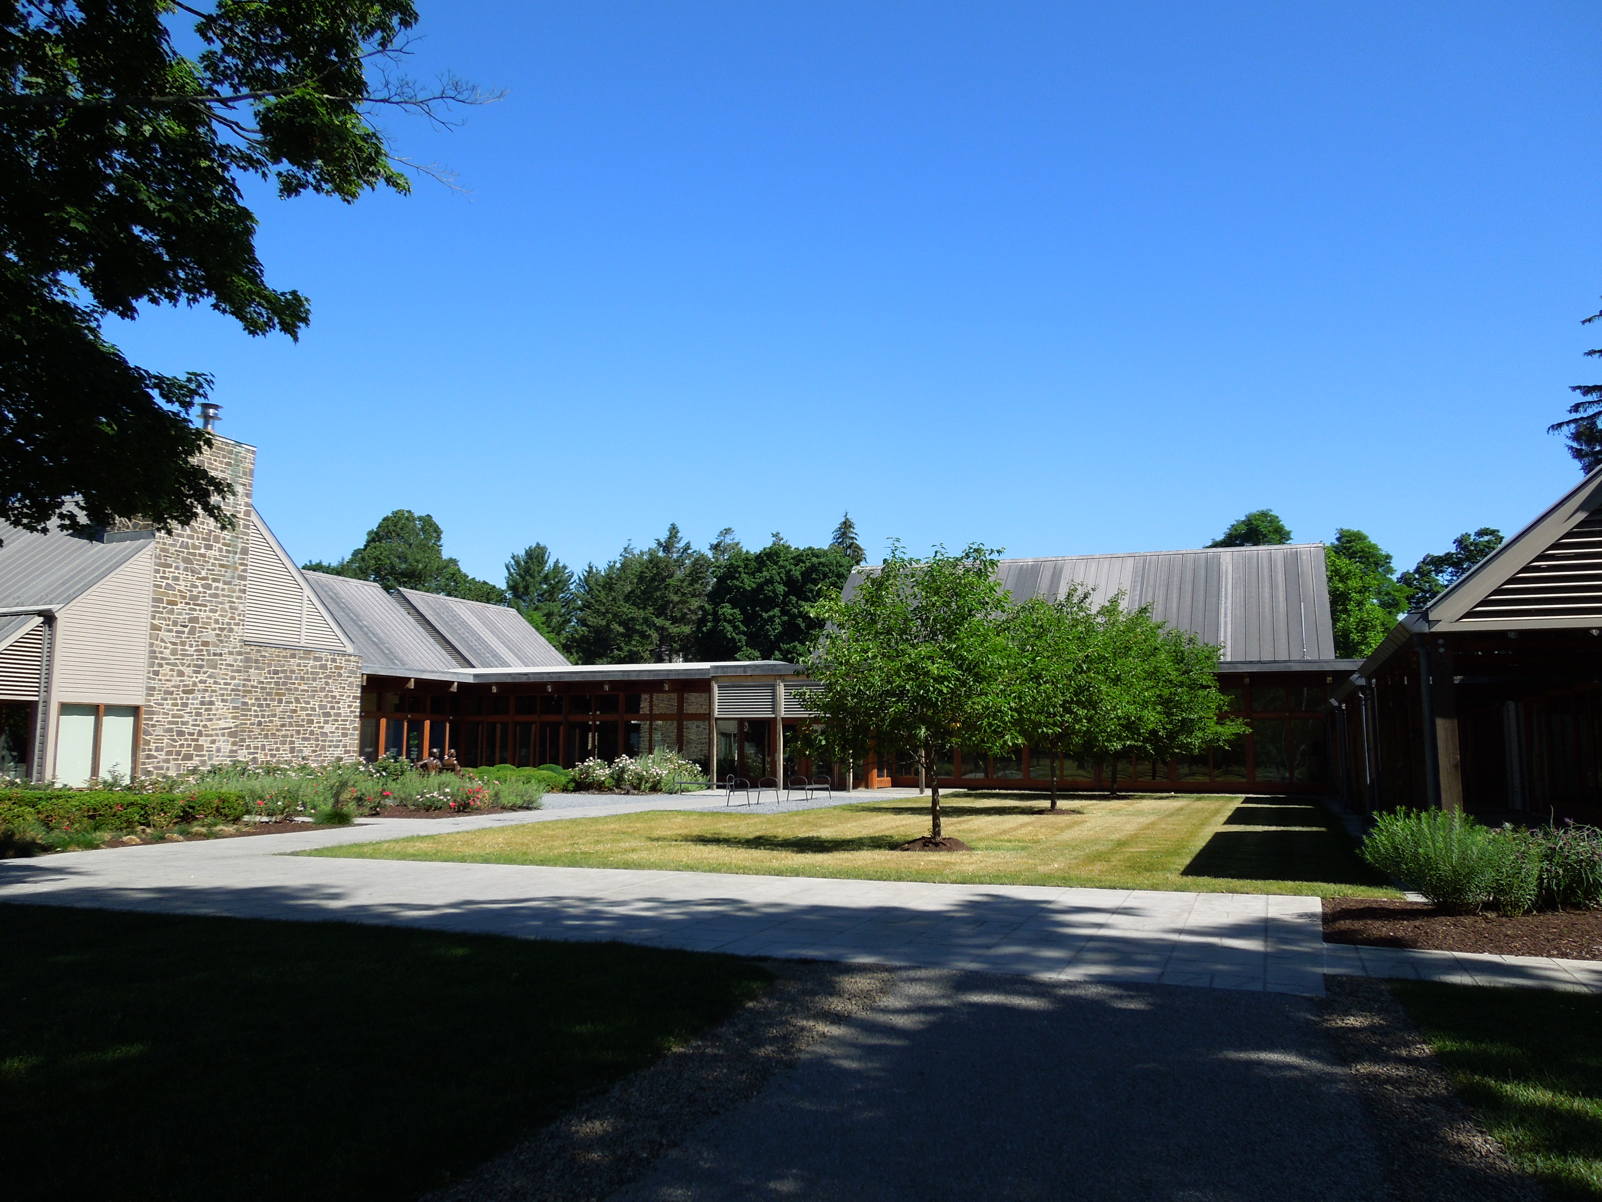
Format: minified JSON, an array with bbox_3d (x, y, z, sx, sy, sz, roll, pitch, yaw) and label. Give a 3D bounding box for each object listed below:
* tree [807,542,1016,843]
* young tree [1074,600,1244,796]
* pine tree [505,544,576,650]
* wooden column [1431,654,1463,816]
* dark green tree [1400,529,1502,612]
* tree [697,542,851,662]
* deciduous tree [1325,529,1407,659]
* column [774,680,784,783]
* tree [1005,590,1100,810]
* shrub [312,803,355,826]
[{"bbox_3d":[1.880,1.553,19.933,3.676,5.173,3.676,0,-7,5],"label":"tree"},{"bbox_3d":[12.362,3.377,40.582,6.049,6.937,5.800,-2,-8,17],"label":"young tree"},{"bbox_3d":[-18.814,4.028,84.863,5.674,16.652,5.674,2,-8,-12],"label":"pine tree"},{"bbox_3d":[8.151,1.956,14.549,0.250,3.060,0.250,-3,-8,22],"label":"wooden column"},{"bbox_3d":[44.383,3.429,78.882,7.629,16.945,7.247,-4,-8,29],"label":"dark green tree"},{"bbox_3d":[-2.191,4.023,84.875,11.809,16.832,11.218,0,-7,-1],"label":"tree"},{"bbox_3d":[32.657,3.074,68.754,6.500,14.943,6.500,-3,-8,25],"label":"deciduous tree"},{"bbox_3d":[-0.798,5.238,45.630,0.230,4.404,0.230,-3,-8,22],"label":"column"},{"bbox_3d":[6.804,2.549,30.405,4.036,5.923,4.036,-1,-8,13],"label":"tree"},{"bbox_3d":[-9.729,4.427,24.108,0.821,0.424,0.821,3,-8,-21],"label":"shrub"}]

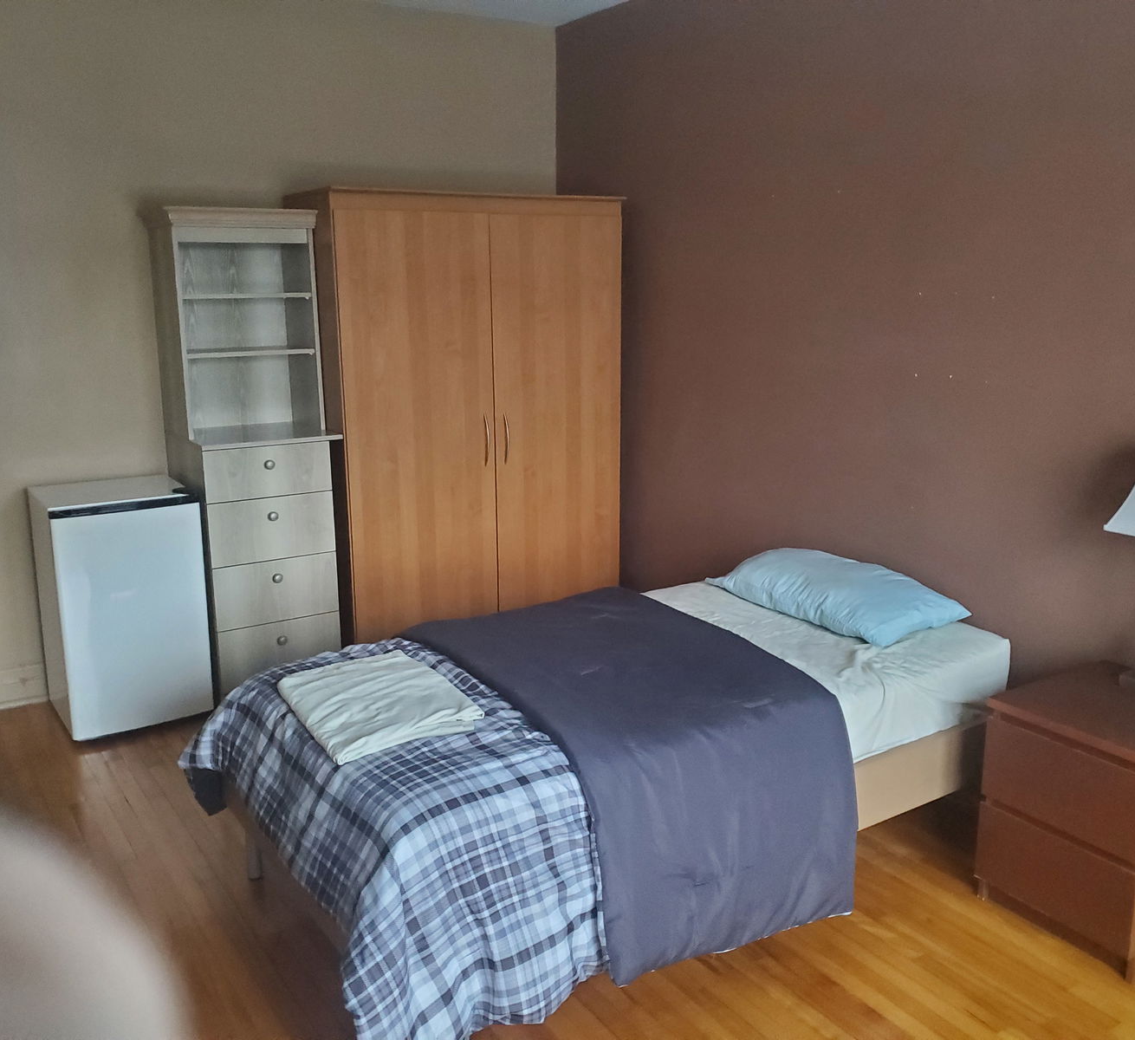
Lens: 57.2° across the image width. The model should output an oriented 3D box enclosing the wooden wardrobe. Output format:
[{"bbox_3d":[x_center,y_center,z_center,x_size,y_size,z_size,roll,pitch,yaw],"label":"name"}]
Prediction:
[{"bbox_3d":[-0.445,-0.389,4.527,1.303,1.940,0.553,-8,14,-31],"label":"wooden wardrobe"}]

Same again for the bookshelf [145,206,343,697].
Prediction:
[{"bbox_3d":[-1.226,-0.235,4.038,0.537,1.855,0.585,-8,14,-31],"label":"bookshelf"}]

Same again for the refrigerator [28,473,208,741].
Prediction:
[{"bbox_3d":[-1.683,0.306,3.929,0.490,0.848,0.527,-8,14,-33],"label":"refrigerator"}]

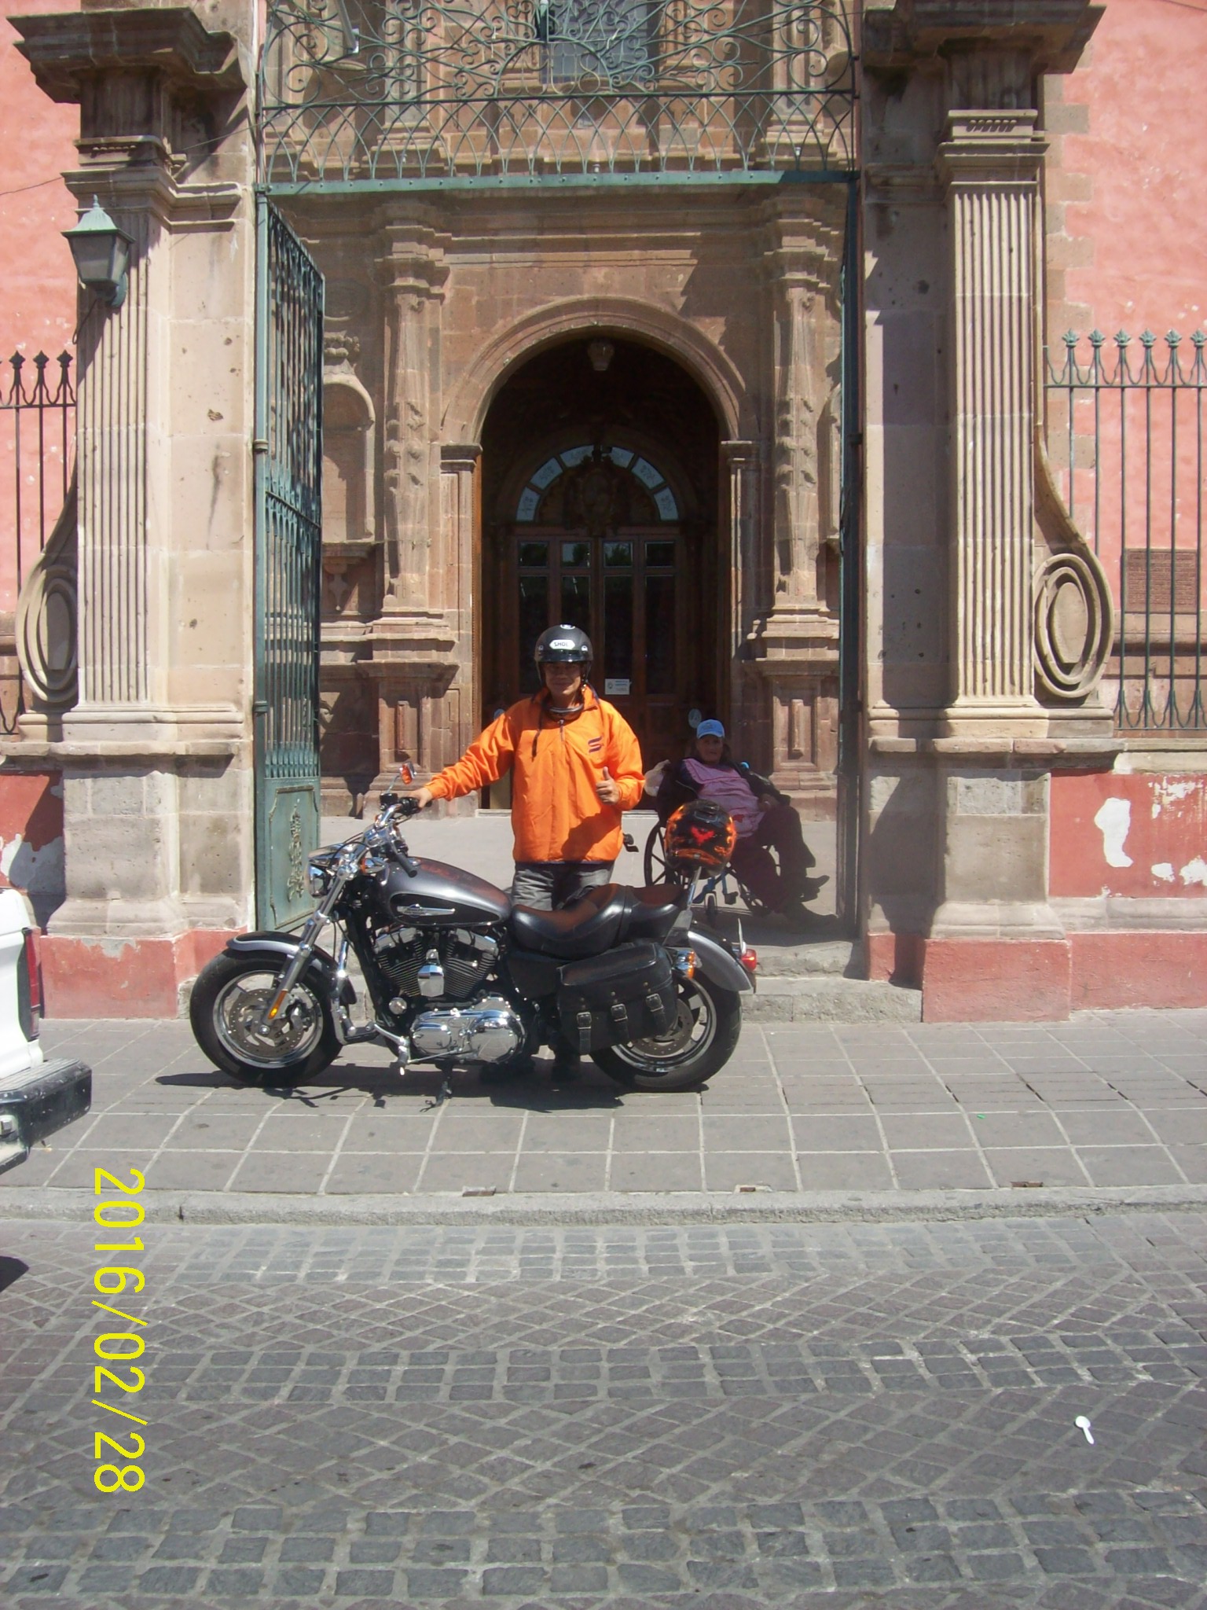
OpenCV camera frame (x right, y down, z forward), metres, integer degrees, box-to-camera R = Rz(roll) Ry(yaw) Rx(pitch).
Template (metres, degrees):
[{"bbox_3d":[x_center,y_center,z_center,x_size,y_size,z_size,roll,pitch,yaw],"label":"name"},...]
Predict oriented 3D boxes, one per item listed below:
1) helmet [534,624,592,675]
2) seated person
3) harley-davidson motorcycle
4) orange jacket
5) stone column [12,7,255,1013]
[{"bbox_3d":[-0.161,-0.619,6.700,0.235,0.215,0.285,0,3,3],"label":"helmet"},{"bbox_3d":[0.728,0.085,9.100,0.880,1.120,0.620,3,4,44],"label":"seated person"},{"bbox_3d":[-0.495,0.527,6.319,2.200,1.180,0.880,0,3,1],"label":"harley-davidson motorcycle"},{"bbox_3d":[-0.276,-0.119,6.740,0.870,0.720,0.360,0,3,9],"label":"orange jacket"},{"bbox_3d":[-2.180,-1.317,8.109,1.020,4.600,0.850,0,3,1],"label":"stone column"}]

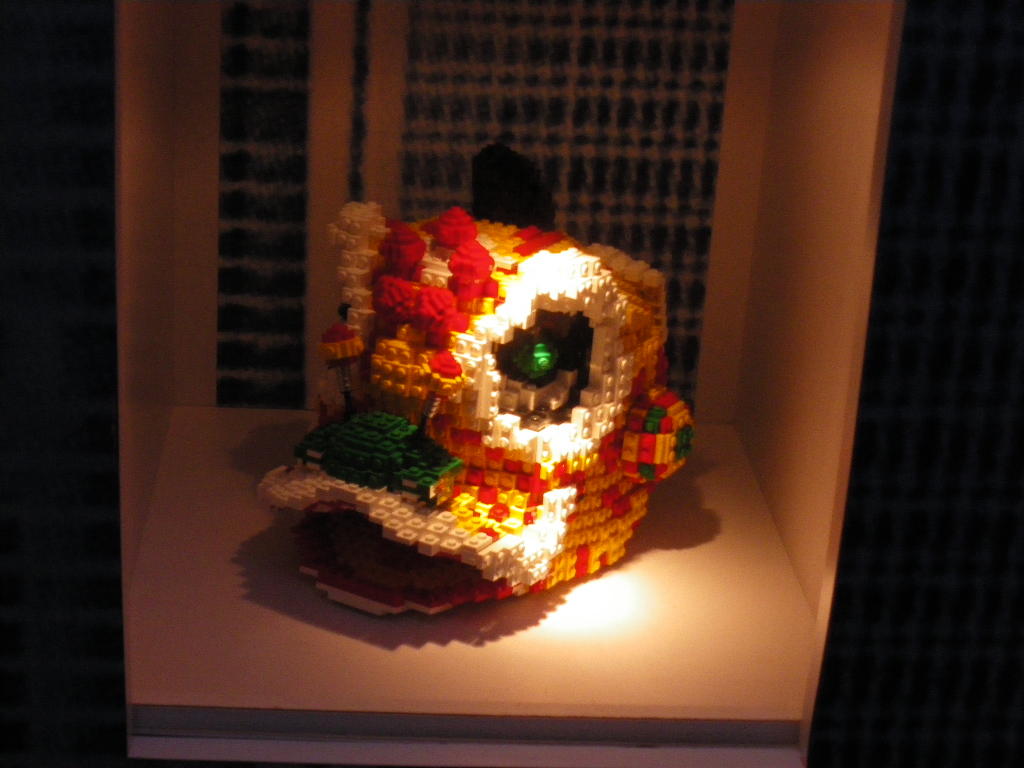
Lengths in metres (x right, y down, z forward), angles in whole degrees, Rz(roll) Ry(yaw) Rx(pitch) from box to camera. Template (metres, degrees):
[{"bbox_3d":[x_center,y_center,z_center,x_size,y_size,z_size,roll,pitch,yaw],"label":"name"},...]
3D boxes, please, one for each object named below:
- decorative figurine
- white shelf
[{"bbox_3d":[-0.037,-0.004,0.948,0.200,0.190,0.184,15,24,26],"label":"decorative figurine"},{"bbox_3d":[-0.027,0.097,0.994,0.330,0.030,0.345,2,21,-5],"label":"white shelf"}]

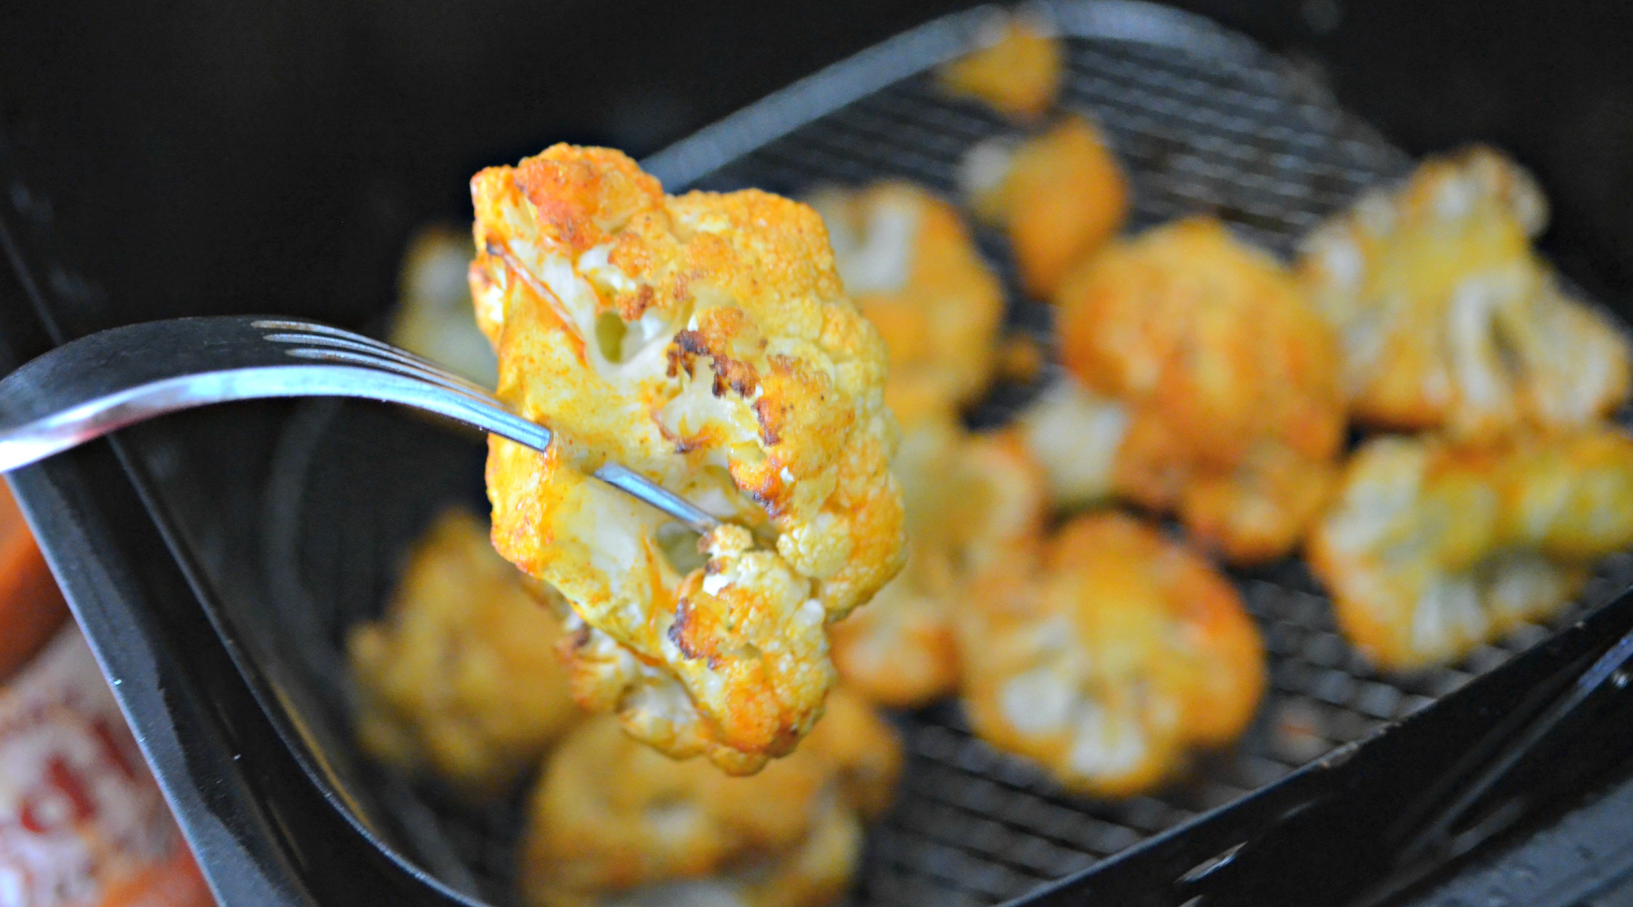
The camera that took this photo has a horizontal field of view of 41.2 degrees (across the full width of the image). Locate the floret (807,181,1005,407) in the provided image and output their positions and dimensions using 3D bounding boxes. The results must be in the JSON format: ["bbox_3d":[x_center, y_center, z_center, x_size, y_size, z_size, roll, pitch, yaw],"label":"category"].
[{"bbox_3d":[0.012,-0.024,0.330,0.032,0.028,0.039,-9,50,0],"label":"floret"}]

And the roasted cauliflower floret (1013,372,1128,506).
[{"bbox_3d":[0.038,-0.002,0.317,0.018,0.015,0.023,-9,50,0],"label":"roasted cauliflower floret"}]

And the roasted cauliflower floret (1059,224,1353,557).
[{"bbox_3d":[0.053,-0.009,0.303,0.038,0.042,0.050,-9,50,0],"label":"roasted cauliflower floret"}]

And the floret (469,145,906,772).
[{"bbox_3d":[-0.012,0.000,0.206,0.037,0.058,0.036,-6,7,-3],"label":"floret"}]

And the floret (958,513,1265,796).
[{"bbox_3d":[0.038,0.026,0.284,0.038,0.030,0.037,-9,50,0],"label":"floret"}]

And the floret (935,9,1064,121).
[{"bbox_3d":[0.031,-0.066,0.371,0.021,0.017,0.020,-9,50,0],"label":"floret"}]

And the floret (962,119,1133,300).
[{"bbox_3d":[0.036,-0.039,0.343,0.025,0.023,0.033,-9,50,0],"label":"floret"}]

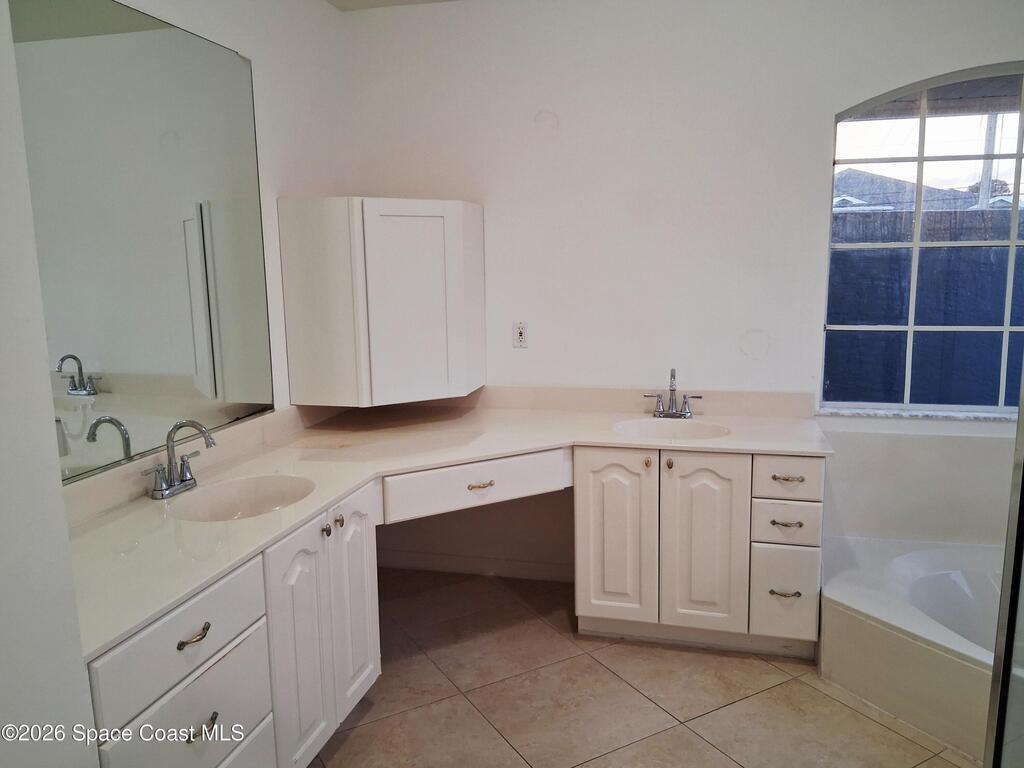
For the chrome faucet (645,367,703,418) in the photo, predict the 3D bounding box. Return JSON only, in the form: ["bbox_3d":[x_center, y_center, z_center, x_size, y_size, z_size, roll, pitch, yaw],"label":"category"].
[{"bbox_3d":[0.631,0.042,3.017,0.224,0.201,0.167,1,9,15],"label":"chrome faucet"}]

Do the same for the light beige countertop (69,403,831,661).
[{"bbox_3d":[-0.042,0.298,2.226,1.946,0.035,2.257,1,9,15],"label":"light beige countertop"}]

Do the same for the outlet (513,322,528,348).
[{"bbox_3d":[0.035,-0.212,3.303,0.071,0.118,0.010,1,9,15],"label":"outlet"}]

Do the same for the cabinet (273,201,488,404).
[{"bbox_3d":[-0.544,-0.349,3.201,0.862,0.770,0.638,-6,10,-29],"label":"cabinet"}]

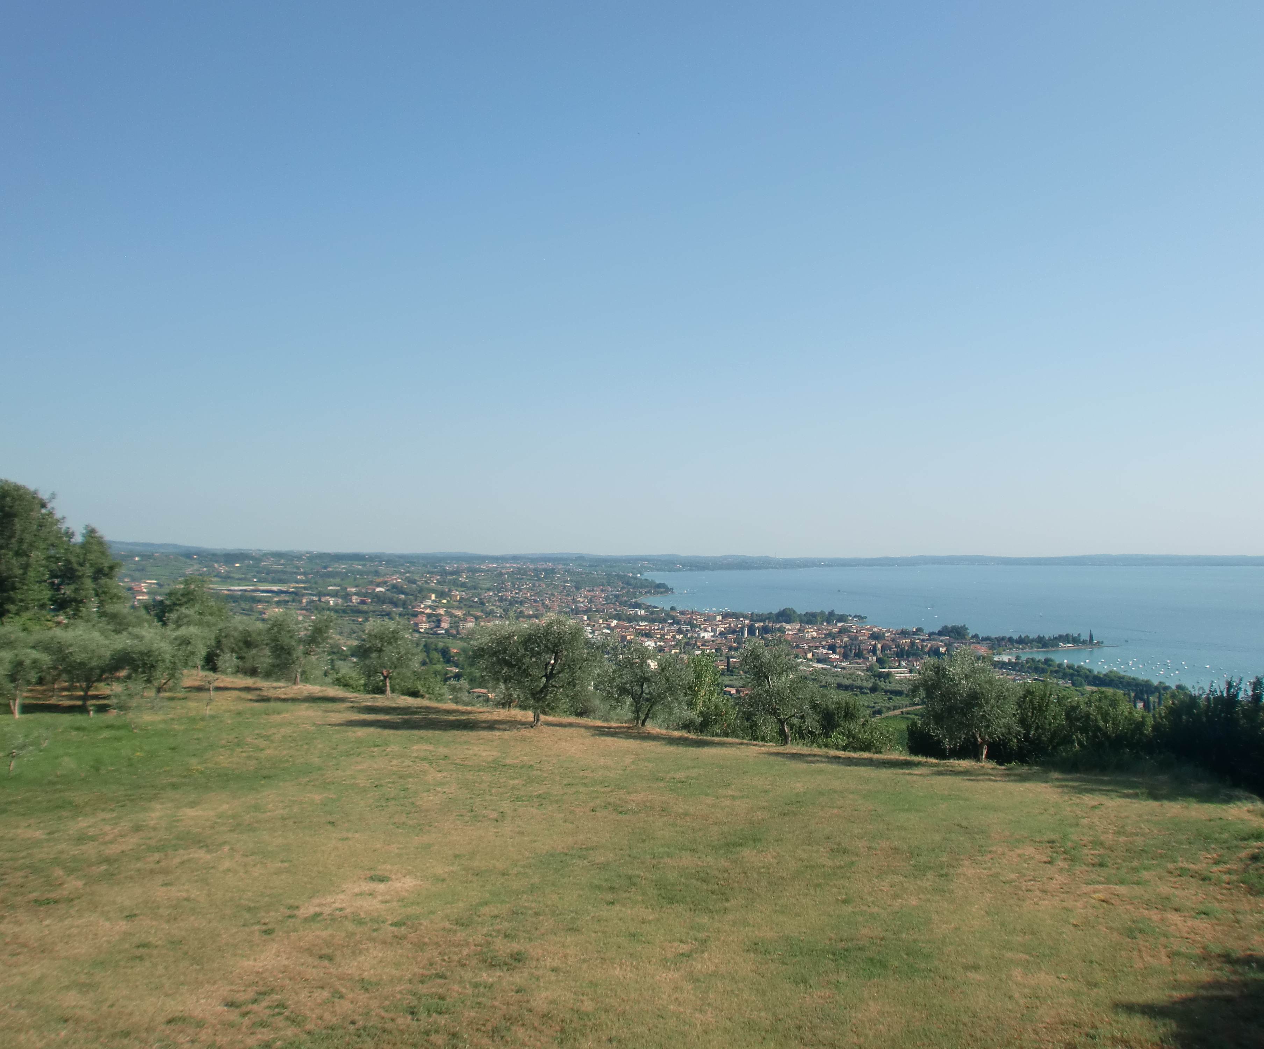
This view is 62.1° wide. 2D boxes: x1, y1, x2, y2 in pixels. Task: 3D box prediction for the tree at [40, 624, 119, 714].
[{"bbox_3d":[-22.632,5.926,43.000,3.270,3.670,3.430,0,-2,0],"label":"tree"}]

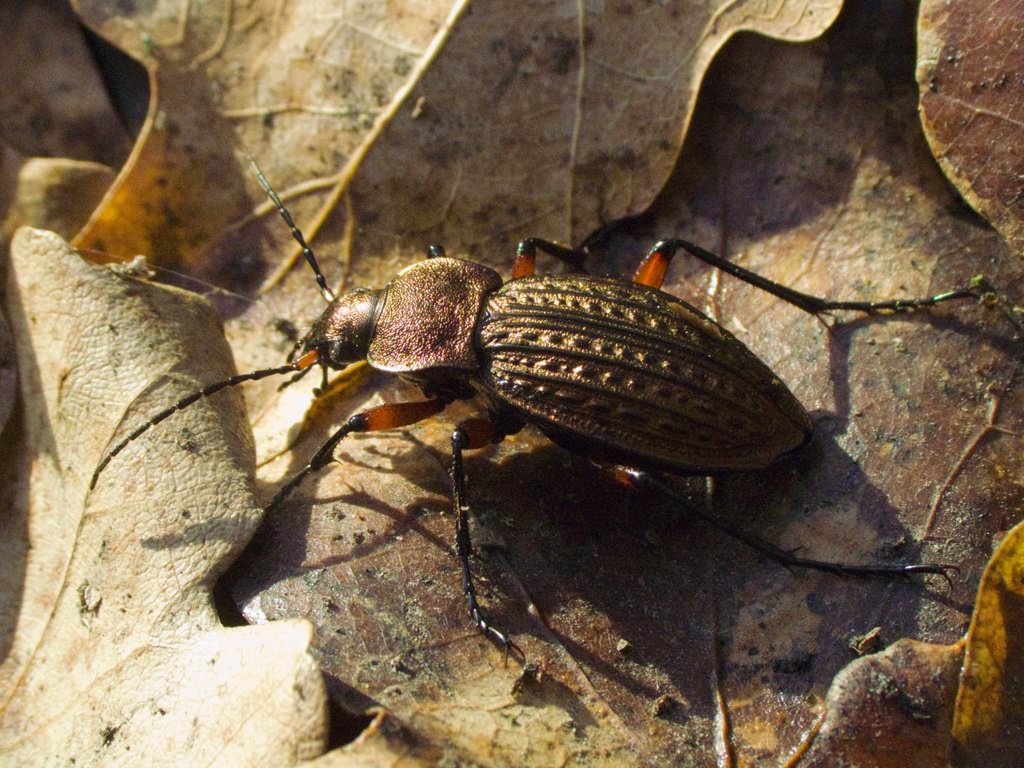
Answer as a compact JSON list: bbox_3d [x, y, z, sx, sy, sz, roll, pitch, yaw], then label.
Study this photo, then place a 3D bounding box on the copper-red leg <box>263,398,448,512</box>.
[{"bbox_3d":[-0.007,0.003,0.090,0.009,0.004,0.002,-22,54,-25],"label":"copper-red leg"}]

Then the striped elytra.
[{"bbox_3d":[0.006,-0.001,0.092,0.015,0.004,0.009,17,48,4],"label":"striped elytra"}]

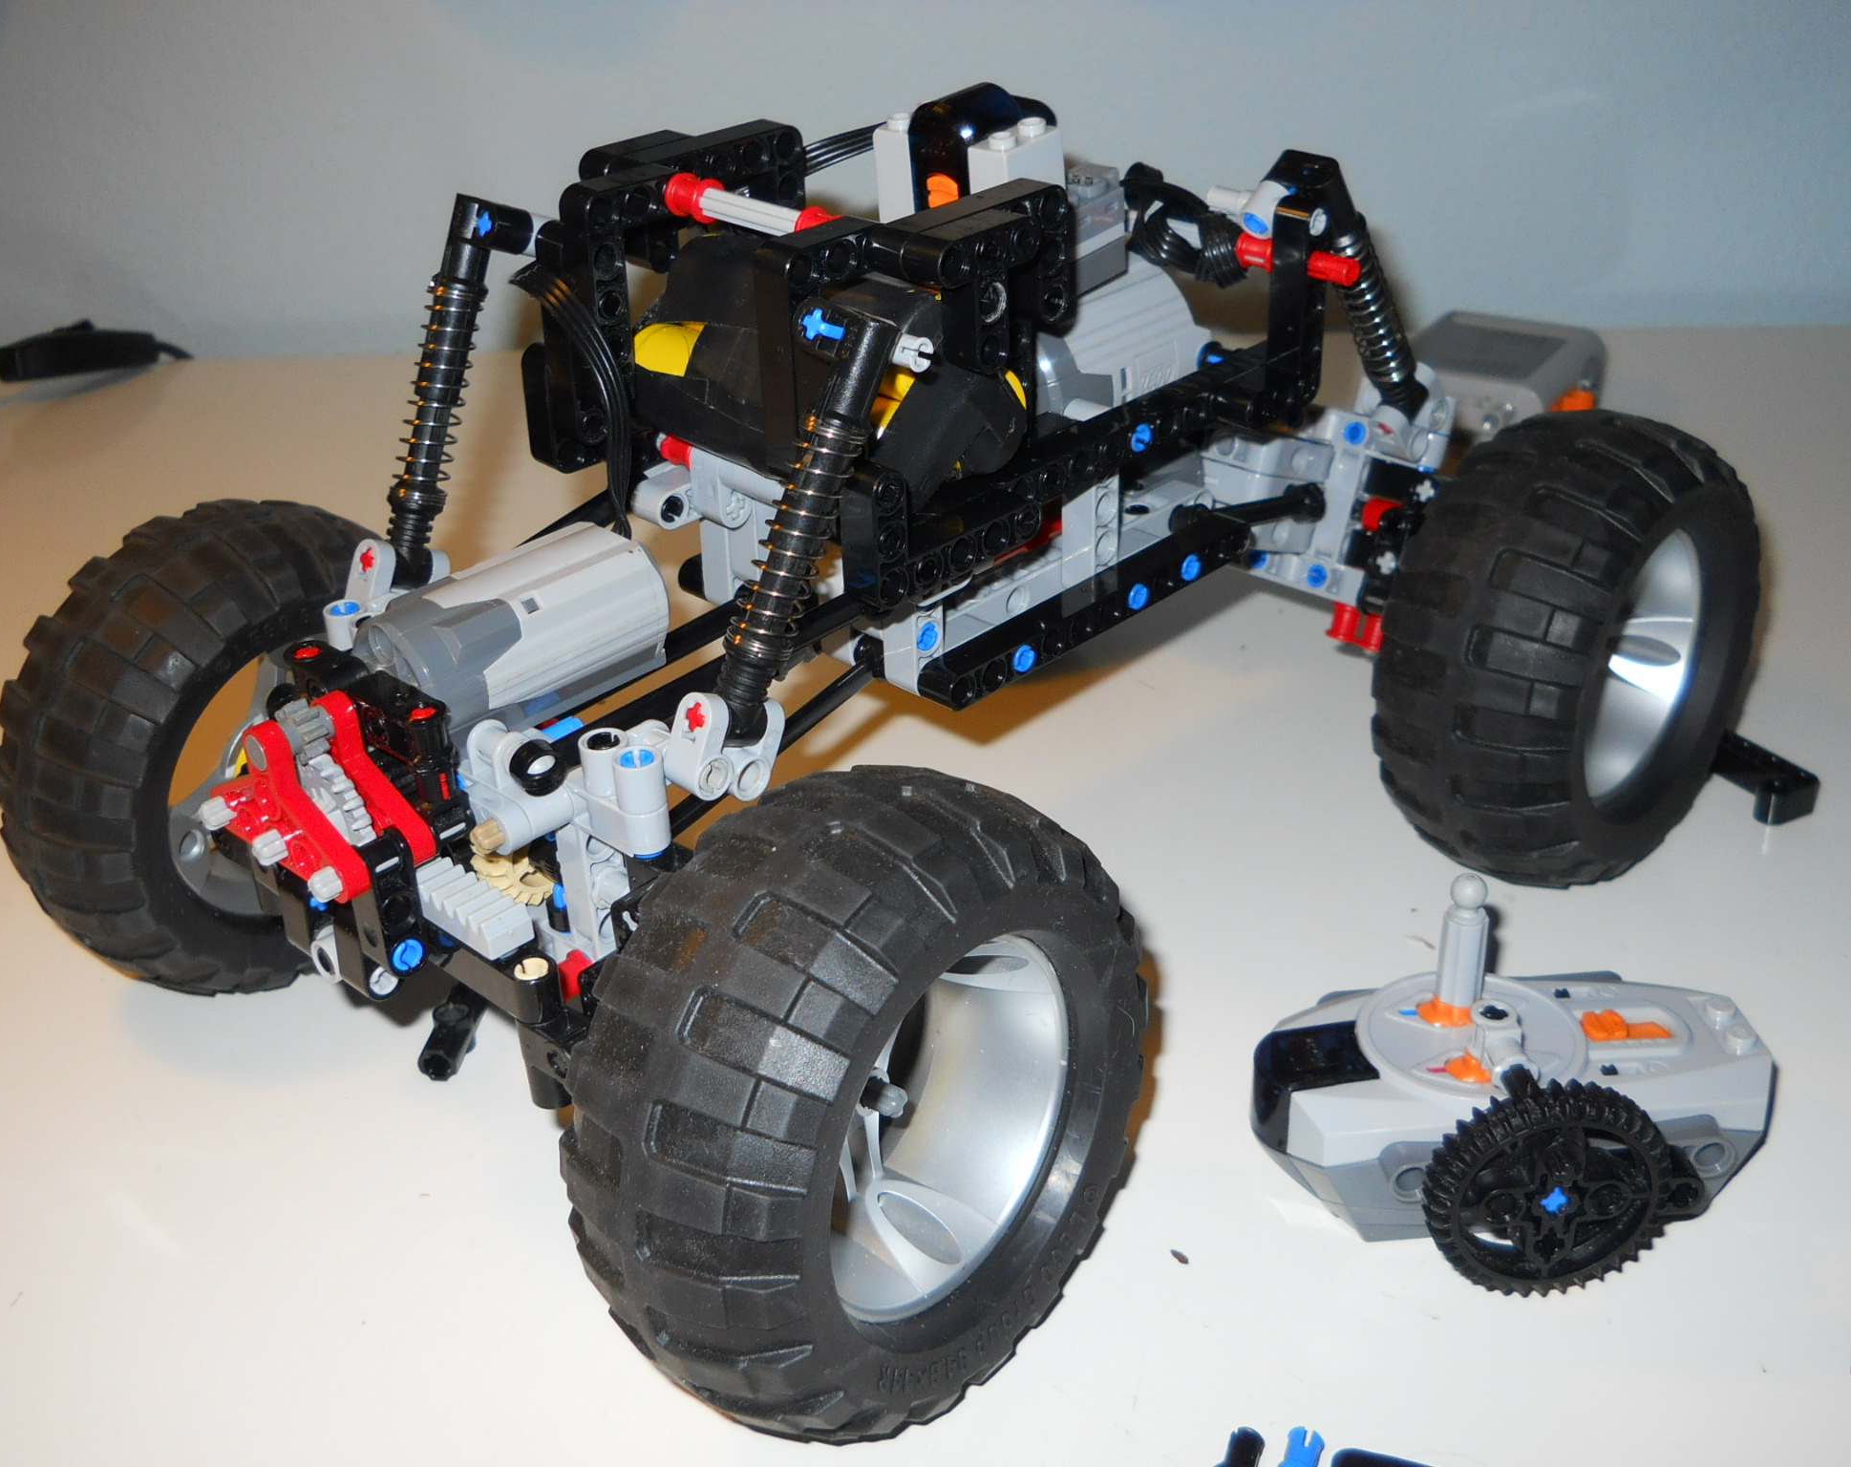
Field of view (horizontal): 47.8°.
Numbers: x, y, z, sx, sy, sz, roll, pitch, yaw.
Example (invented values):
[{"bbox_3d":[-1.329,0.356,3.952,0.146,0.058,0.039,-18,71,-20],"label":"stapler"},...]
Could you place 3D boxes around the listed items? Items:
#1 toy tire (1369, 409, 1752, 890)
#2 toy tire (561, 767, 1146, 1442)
[{"bbox_3d":[0.130,-0.017,0.419,0.044,0.095,0.095,19,35,38],"label":"toy tire"},{"bbox_3d":[-0.007,0.052,0.300,0.044,0.095,0.095,17,33,34],"label":"toy tire"}]

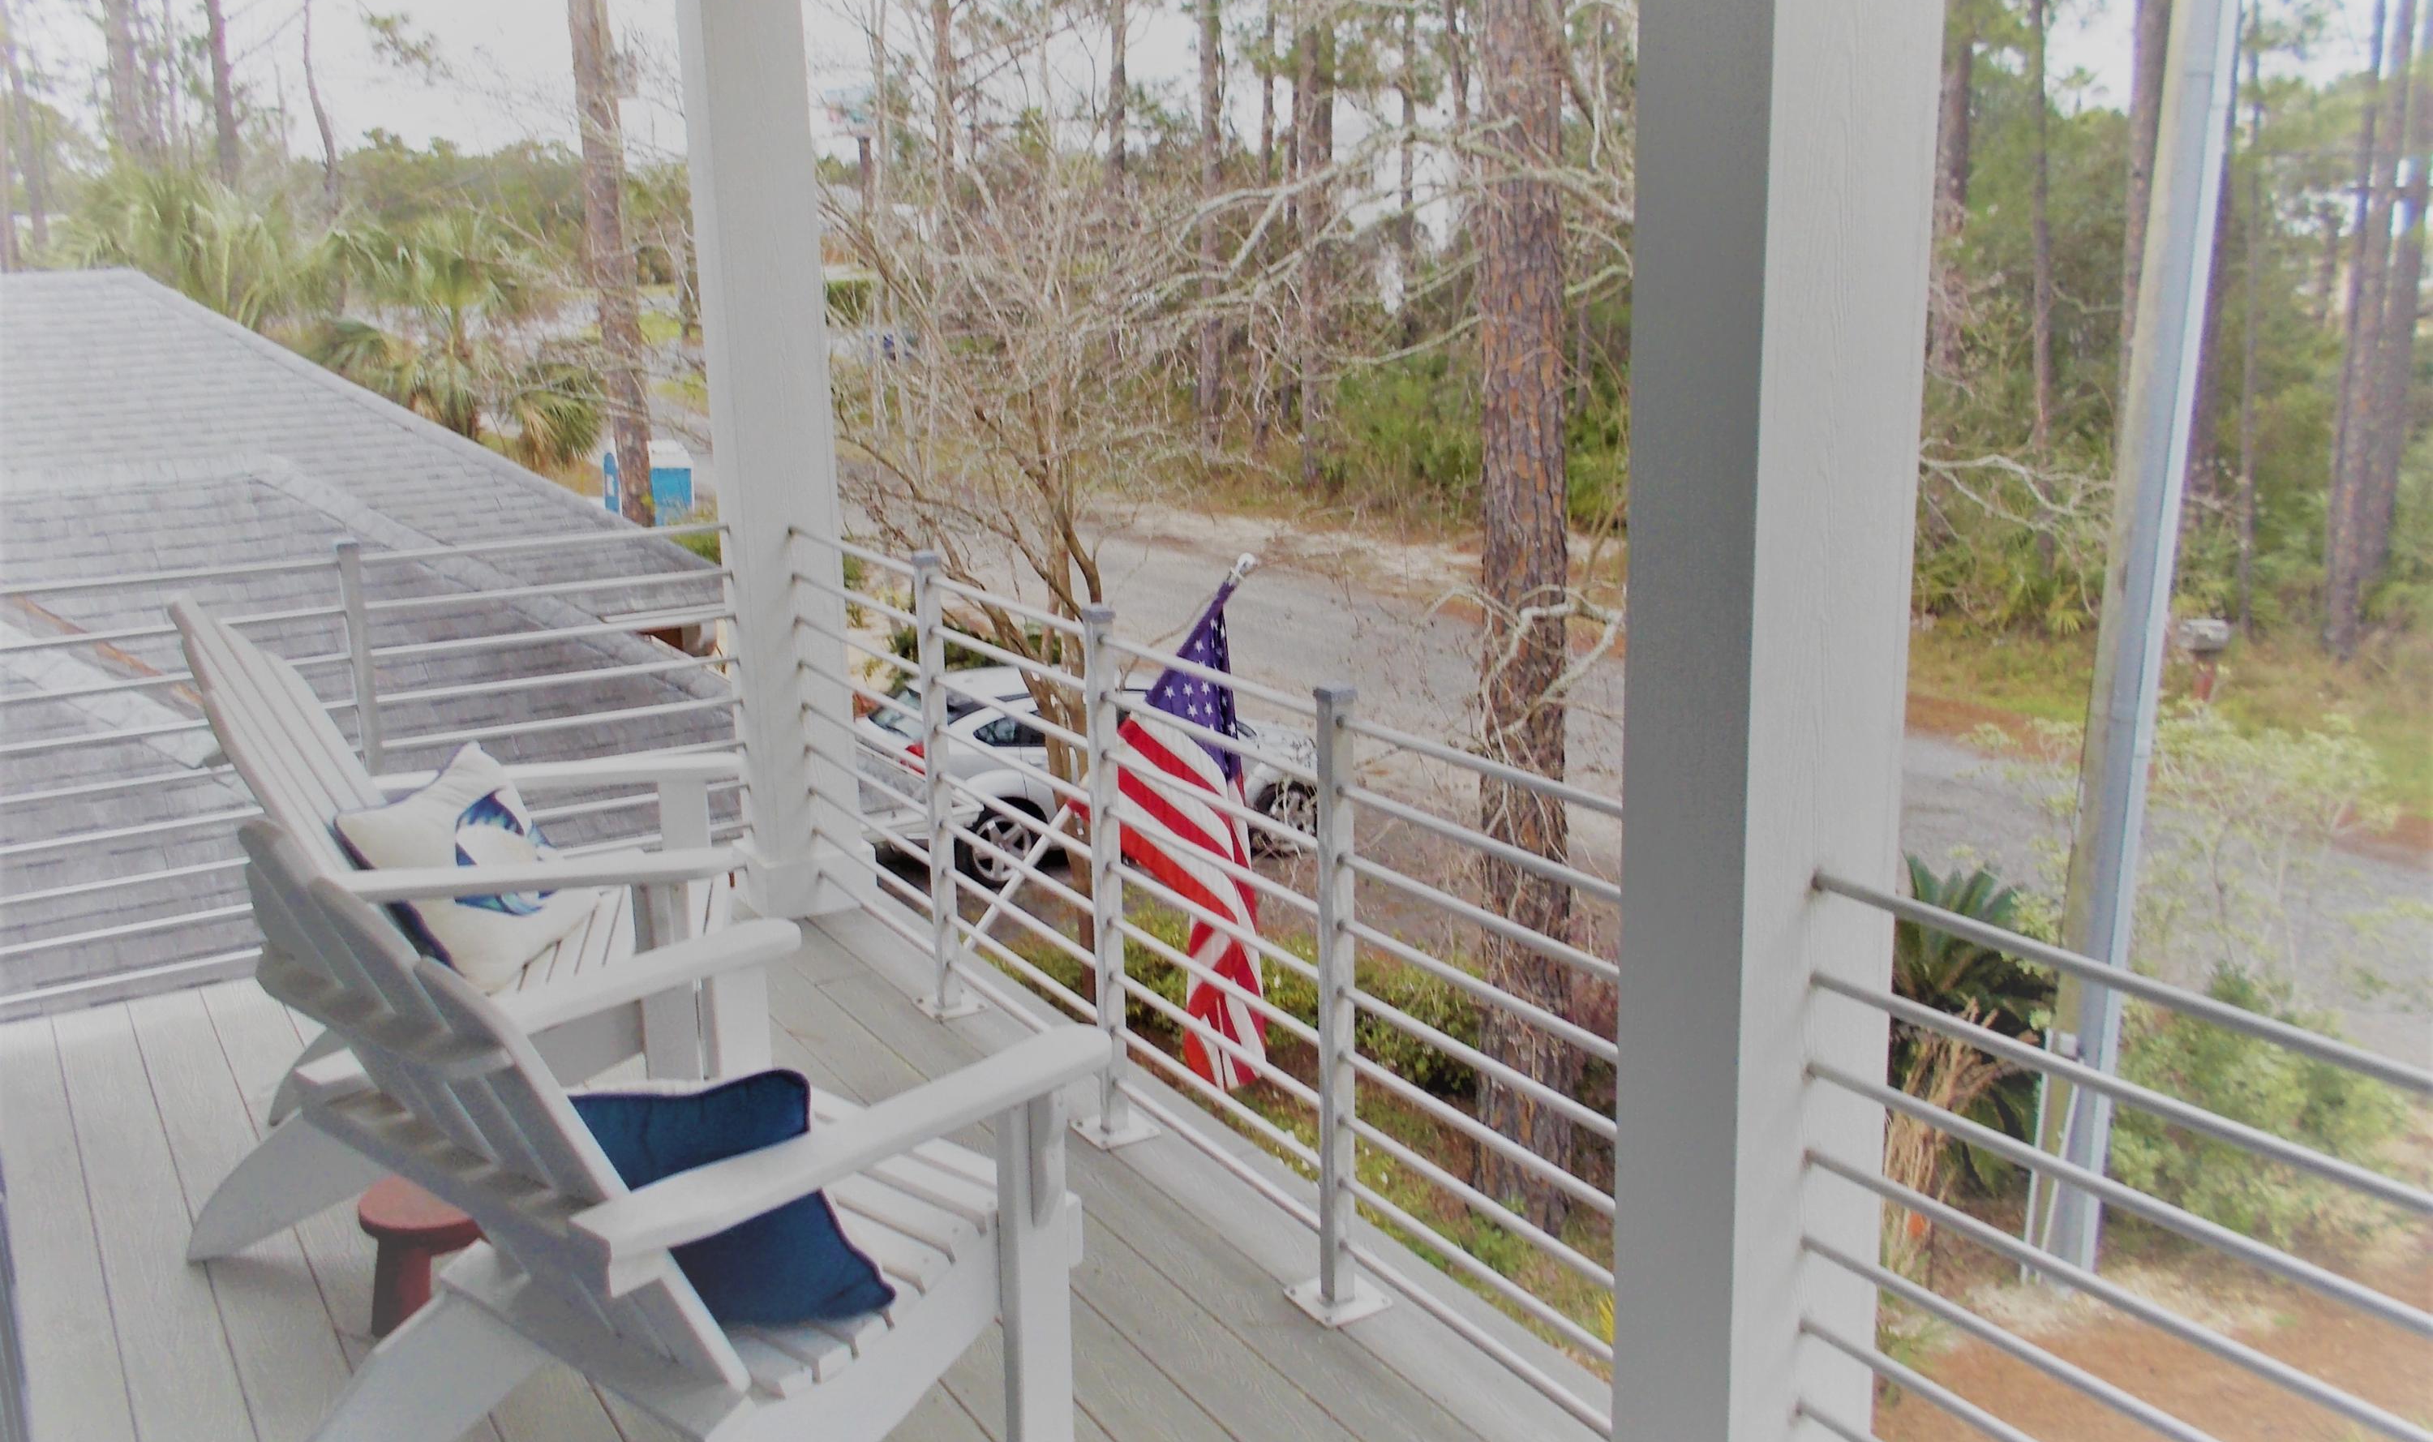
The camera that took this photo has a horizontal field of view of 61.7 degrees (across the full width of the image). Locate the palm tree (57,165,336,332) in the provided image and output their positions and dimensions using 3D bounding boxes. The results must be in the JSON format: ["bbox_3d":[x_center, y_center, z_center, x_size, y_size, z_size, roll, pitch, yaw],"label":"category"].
[{"bbox_3d":[-9.609,-2.543,19.964,2.800,5.604,2.800,-10,16,-31],"label":"palm tree"}]

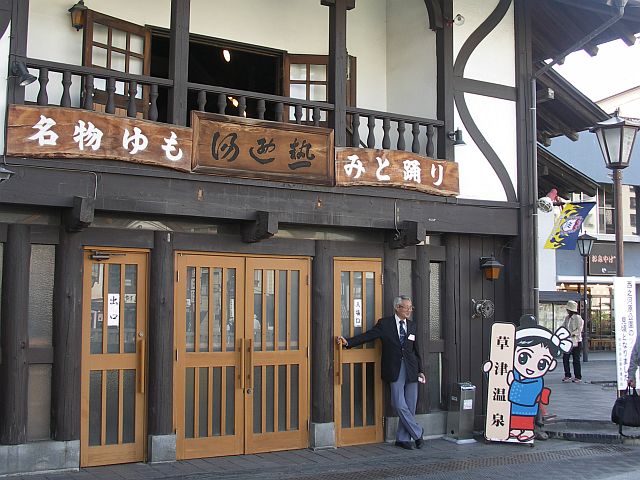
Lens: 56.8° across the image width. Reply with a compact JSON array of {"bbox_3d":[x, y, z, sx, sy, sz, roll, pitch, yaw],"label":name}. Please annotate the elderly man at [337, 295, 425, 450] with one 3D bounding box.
[{"bbox_3d":[0.668,1.411,6.392,0.960,1.631,0.500,3,-7,-28],"label":"elderly man"}]

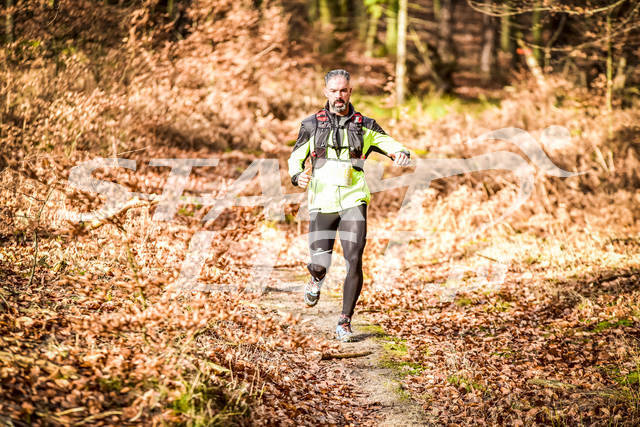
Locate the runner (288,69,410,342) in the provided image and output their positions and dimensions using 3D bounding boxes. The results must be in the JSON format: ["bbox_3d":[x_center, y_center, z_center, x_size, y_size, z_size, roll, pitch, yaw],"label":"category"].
[{"bbox_3d":[0.187,-0.051,22.600,0.770,1.730,0.750,0,1,-3],"label":"runner"}]

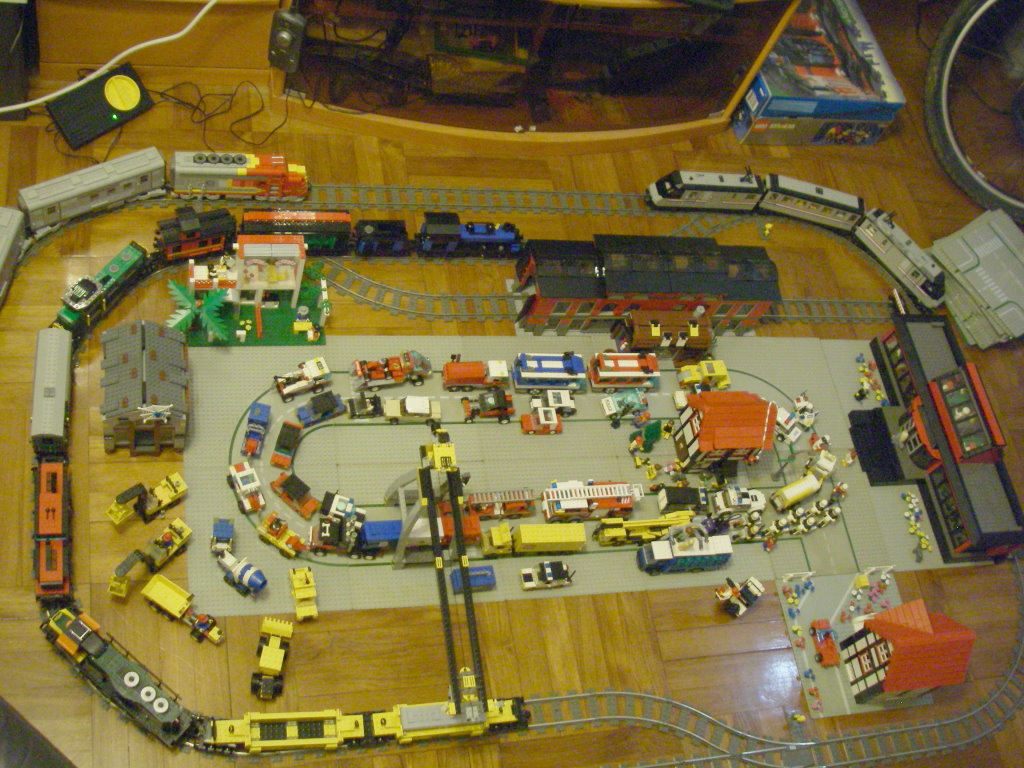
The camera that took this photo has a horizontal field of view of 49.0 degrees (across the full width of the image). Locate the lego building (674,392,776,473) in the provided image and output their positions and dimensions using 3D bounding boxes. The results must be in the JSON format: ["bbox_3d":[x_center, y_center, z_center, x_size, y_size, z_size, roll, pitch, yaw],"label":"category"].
[{"bbox_3d":[0.398,0.079,2.085,0.154,0.142,0.128,-1,61,-17],"label":"lego building"}]

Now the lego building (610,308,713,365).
[{"bbox_3d":[0.291,-0.092,2.167,0.162,0.115,0.082,-1,61,-17],"label":"lego building"}]

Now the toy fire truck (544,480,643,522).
[{"bbox_3d":[0.143,0.206,1.982,0.174,0.062,0.052,-1,61,-17],"label":"toy fire truck"}]

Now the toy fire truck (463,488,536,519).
[{"bbox_3d":[-0.013,0.210,1.942,0.119,0.046,0.035,-1,61,-17],"label":"toy fire truck"}]

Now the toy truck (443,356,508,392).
[{"bbox_3d":[-0.065,-0.016,2.057,0.117,0.044,0.036,-1,61,-17],"label":"toy truck"}]

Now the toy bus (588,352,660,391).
[{"bbox_3d":[0.218,-0.024,2.141,0.132,0.056,0.051,-1,61,-17],"label":"toy bus"}]

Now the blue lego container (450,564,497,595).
[{"bbox_3d":[-0.062,0.327,1.871,0.070,0.026,0.034,-2,62,-18],"label":"blue lego container"}]

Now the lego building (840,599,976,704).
[{"bbox_3d":[0.692,0.461,1.955,0.178,0.143,0.148,-1,61,-17],"label":"lego building"}]

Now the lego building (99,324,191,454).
[{"bbox_3d":[-0.594,0.009,1.811,0.133,0.162,0.160,-1,61,-17],"label":"lego building"}]

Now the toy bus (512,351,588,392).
[{"bbox_3d":[0.075,-0.023,2.096,0.134,0.056,0.051,-1,61,-17],"label":"toy bus"}]

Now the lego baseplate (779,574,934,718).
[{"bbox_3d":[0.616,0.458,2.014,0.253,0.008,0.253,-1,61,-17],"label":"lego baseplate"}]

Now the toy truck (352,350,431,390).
[{"bbox_3d":[-0.217,-0.024,2.011,0.136,0.050,0.046,-5,63,-20],"label":"toy truck"}]

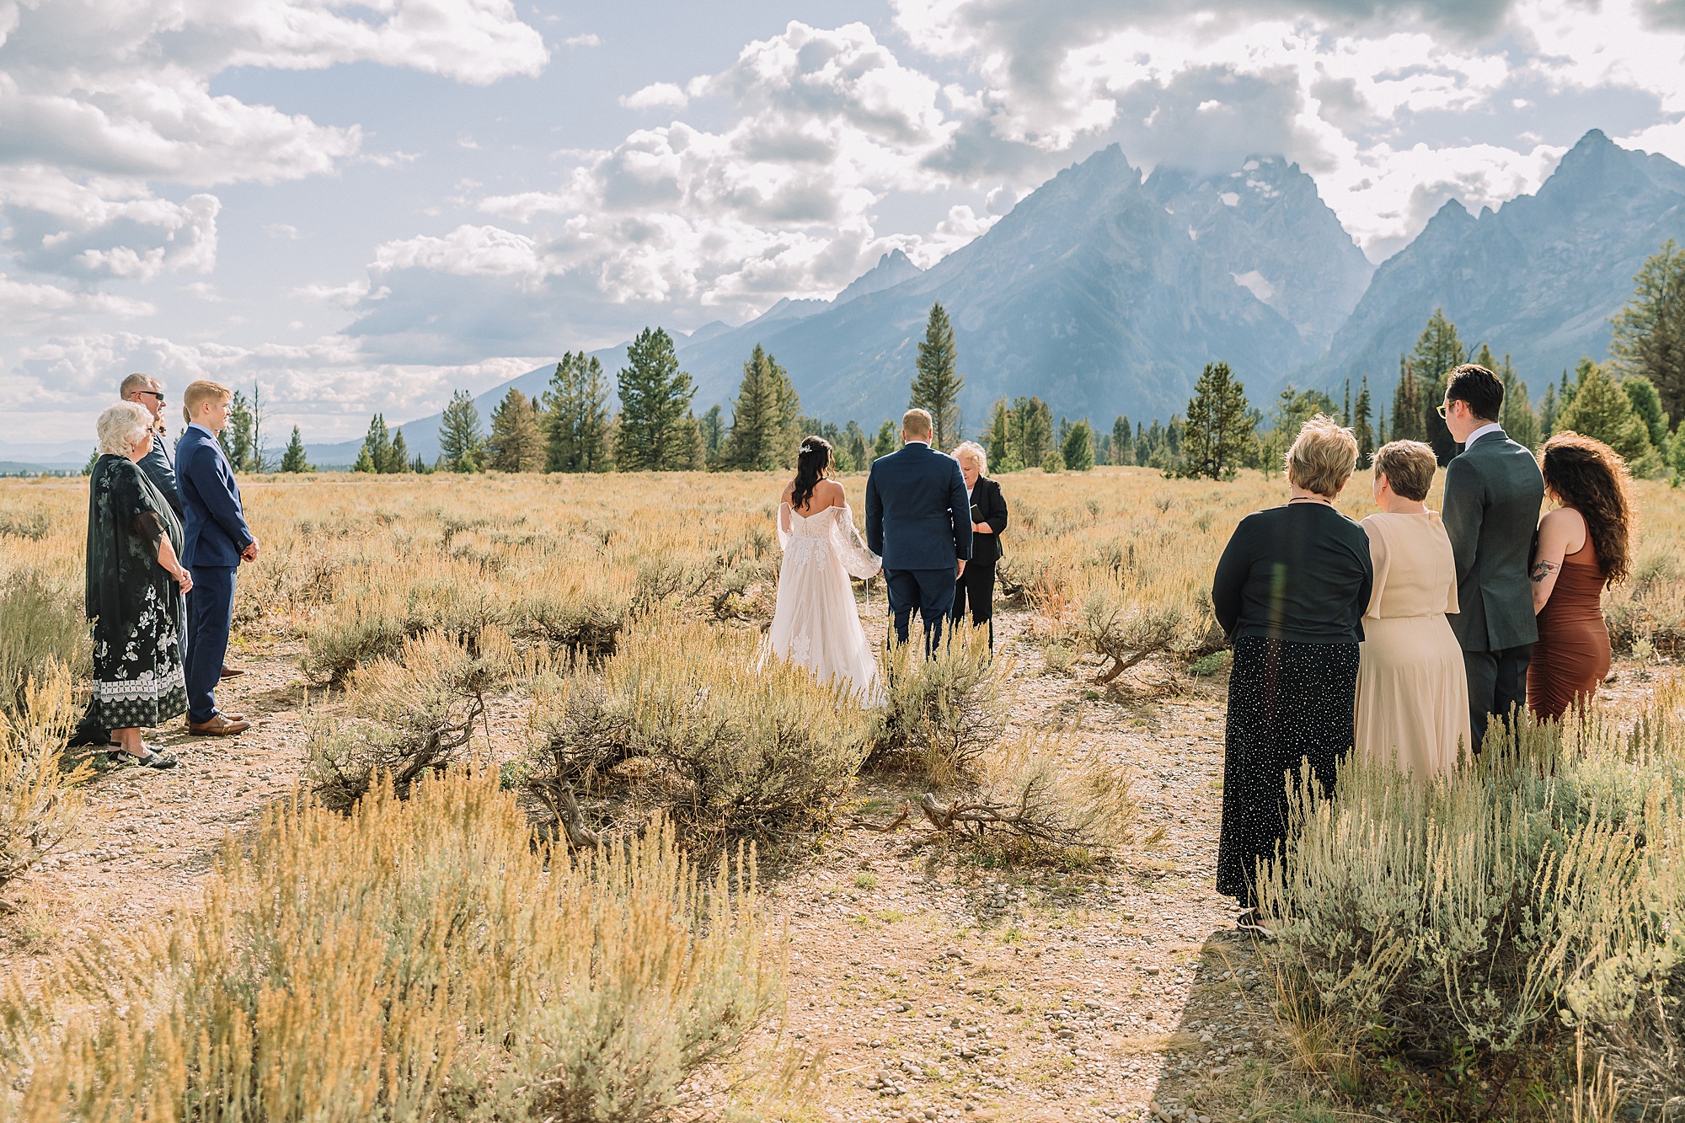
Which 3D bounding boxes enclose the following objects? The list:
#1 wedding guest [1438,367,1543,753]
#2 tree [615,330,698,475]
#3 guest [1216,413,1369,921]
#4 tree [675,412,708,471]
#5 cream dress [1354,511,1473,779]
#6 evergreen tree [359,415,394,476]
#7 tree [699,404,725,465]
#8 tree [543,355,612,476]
[{"bbox_3d":[2.391,0.201,6.074,0.470,1.857,0.330,-1,4,-22],"label":"wedding guest"},{"bbox_3d":[-17.047,-14.771,149.377,7.323,13.210,7.323,0,3,0],"label":"tree"},{"bbox_3d":[1.449,0.353,5.331,0.520,1.644,0.380,0,4,-8],"label":"guest"},{"bbox_3d":[-16.708,-13.241,180.000,4.051,6.512,3.848,0,3,0],"label":"tree"},{"bbox_3d":[2.003,0.458,5.789,0.460,1.260,0.360,-1,4,-18],"label":"cream dress"},{"bbox_3d":[-42.688,-10.706,149.626,3.247,5.533,3.247,0,3,0],"label":"evergreen tree"},{"bbox_3d":[-14.604,-14.090,184.484,2.965,7.119,2.965,0,3,0],"label":"tree"},{"bbox_3d":[-20.948,-11.914,130.000,5.433,9.615,5.161,0,3,0],"label":"tree"}]

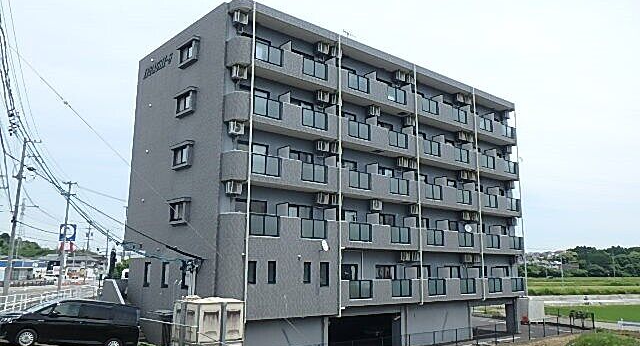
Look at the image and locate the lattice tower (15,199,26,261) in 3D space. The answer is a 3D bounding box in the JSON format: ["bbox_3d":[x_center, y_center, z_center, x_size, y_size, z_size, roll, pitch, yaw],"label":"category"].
[{"bbox_3d":[-133.948,26.260,240.088,2.600,29.000,2.600,9,-14,-40],"label":"lattice tower"}]

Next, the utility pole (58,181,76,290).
[{"bbox_3d":[-27.203,6.794,57.076,1.500,11.882,0.450,2,-11,-10],"label":"utility pole"}]

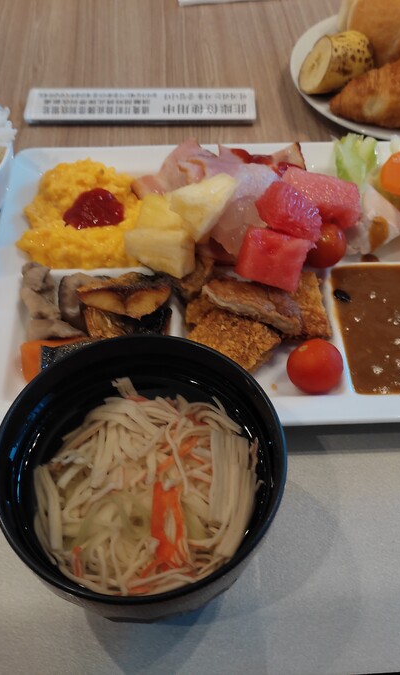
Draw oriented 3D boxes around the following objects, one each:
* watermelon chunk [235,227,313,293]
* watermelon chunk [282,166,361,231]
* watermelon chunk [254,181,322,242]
[{"bbox_3d":[0.035,-0.037,0.326,0.030,0.024,0.023,15,55,11],"label":"watermelon chunk"},{"bbox_3d":[0.063,-0.071,0.349,0.039,0.025,0.026,15,55,11],"label":"watermelon chunk"},{"bbox_3d":[0.045,-0.063,0.341,0.032,0.023,0.023,29,59,20],"label":"watermelon chunk"}]

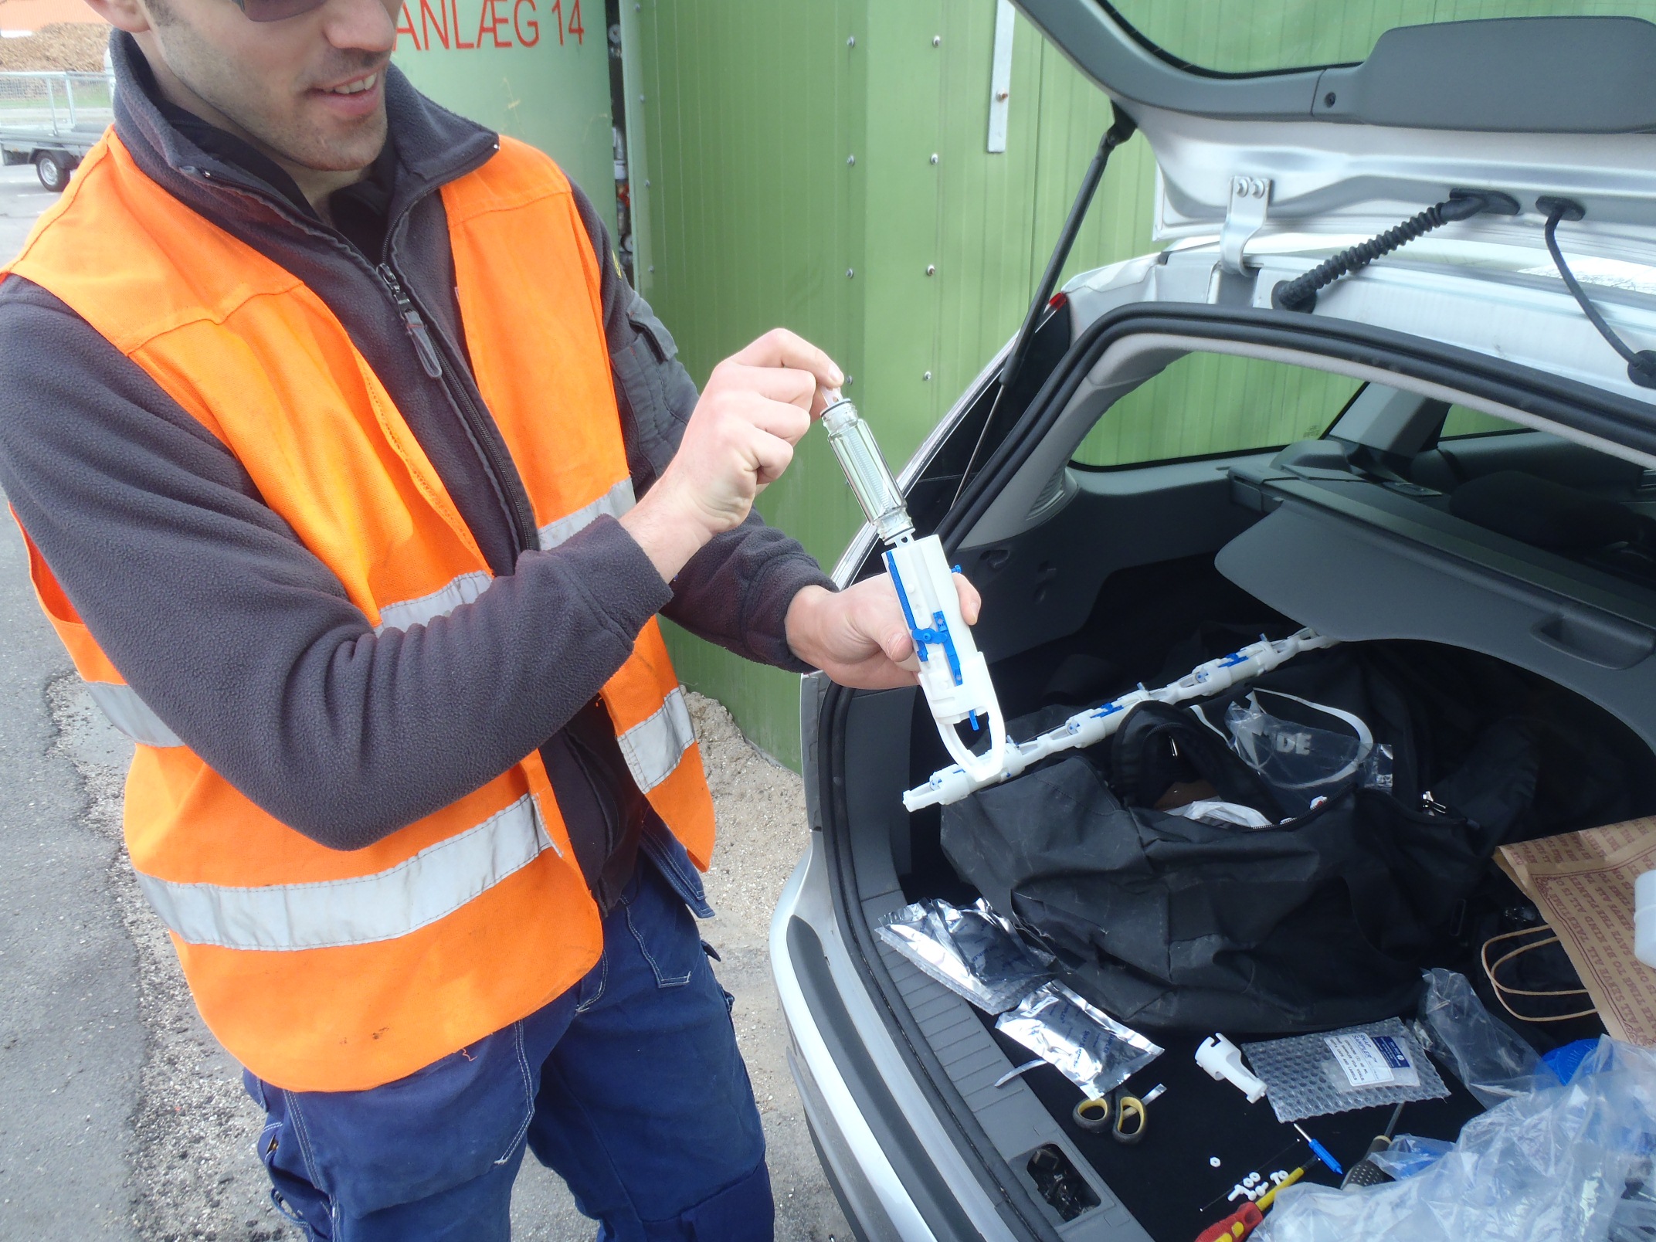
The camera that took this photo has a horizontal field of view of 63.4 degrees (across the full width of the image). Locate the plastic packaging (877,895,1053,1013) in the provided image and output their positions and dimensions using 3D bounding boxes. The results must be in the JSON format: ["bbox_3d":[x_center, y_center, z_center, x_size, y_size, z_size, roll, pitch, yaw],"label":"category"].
[{"bbox_3d":[0.169,0.411,1.658,0.120,0.040,0.190,-18,27,-39],"label":"plastic packaging"}]

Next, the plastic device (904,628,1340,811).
[{"bbox_3d":[0.475,0.111,1.959,0.811,0.055,0.055,-19,26,-16],"label":"plastic device"}]

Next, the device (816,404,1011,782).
[{"bbox_3d":[0.057,-0.024,0.945,0.050,0.288,0.050,-21,3,17],"label":"device"}]

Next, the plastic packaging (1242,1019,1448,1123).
[{"bbox_3d":[0.574,0.498,1.484,0.205,0.020,0.130,-4,21,-9],"label":"plastic packaging"}]

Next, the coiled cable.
[{"bbox_3d":[0.560,-0.374,1.363,0.050,0.050,0.248,-14,-4,-32],"label":"coiled cable"}]

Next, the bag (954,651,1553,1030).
[{"bbox_3d":[0.535,0.260,1.740,0.620,0.280,0.400,-8,22,-19],"label":"bag"}]

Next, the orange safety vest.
[{"bbox_3d":[-0.308,-0.047,1.072,0.340,0.660,0.470,12,24,30],"label":"orange safety vest"}]

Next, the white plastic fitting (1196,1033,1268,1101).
[{"bbox_3d":[0.444,0.491,1.470,0.046,0.046,0.100,-9,23,-22],"label":"white plastic fitting"}]

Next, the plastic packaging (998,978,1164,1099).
[{"bbox_3d":[0.286,0.480,1.532,0.120,0.022,0.163,-18,27,-39],"label":"plastic packaging"}]

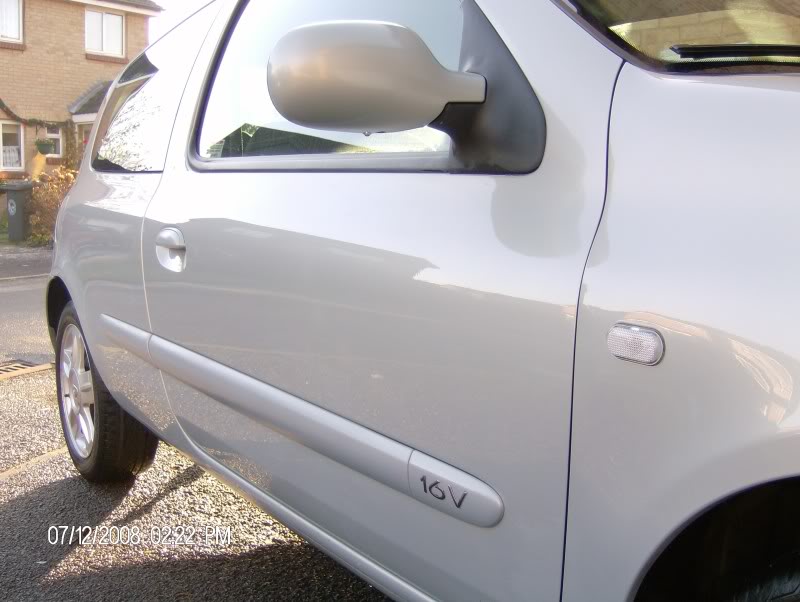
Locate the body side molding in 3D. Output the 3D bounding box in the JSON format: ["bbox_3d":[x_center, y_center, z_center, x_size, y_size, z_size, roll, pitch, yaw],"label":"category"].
[{"bbox_3d":[-0.353,0.159,1.663,0.036,0.077,1.640,-5,9,-36],"label":"body side molding"}]

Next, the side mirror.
[{"bbox_3d":[-0.036,-0.289,1.068,0.225,0.140,0.155,-3,7,-24],"label":"side mirror"}]

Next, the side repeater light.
[{"bbox_3d":[0.236,0.044,0.832,0.017,0.039,0.071,-5,8,-36],"label":"side repeater light"}]

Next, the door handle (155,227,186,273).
[{"bbox_3d":[-0.519,-0.116,1.890,0.040,0.103,0.150,-5,7,-36],"label":"door handle"}]

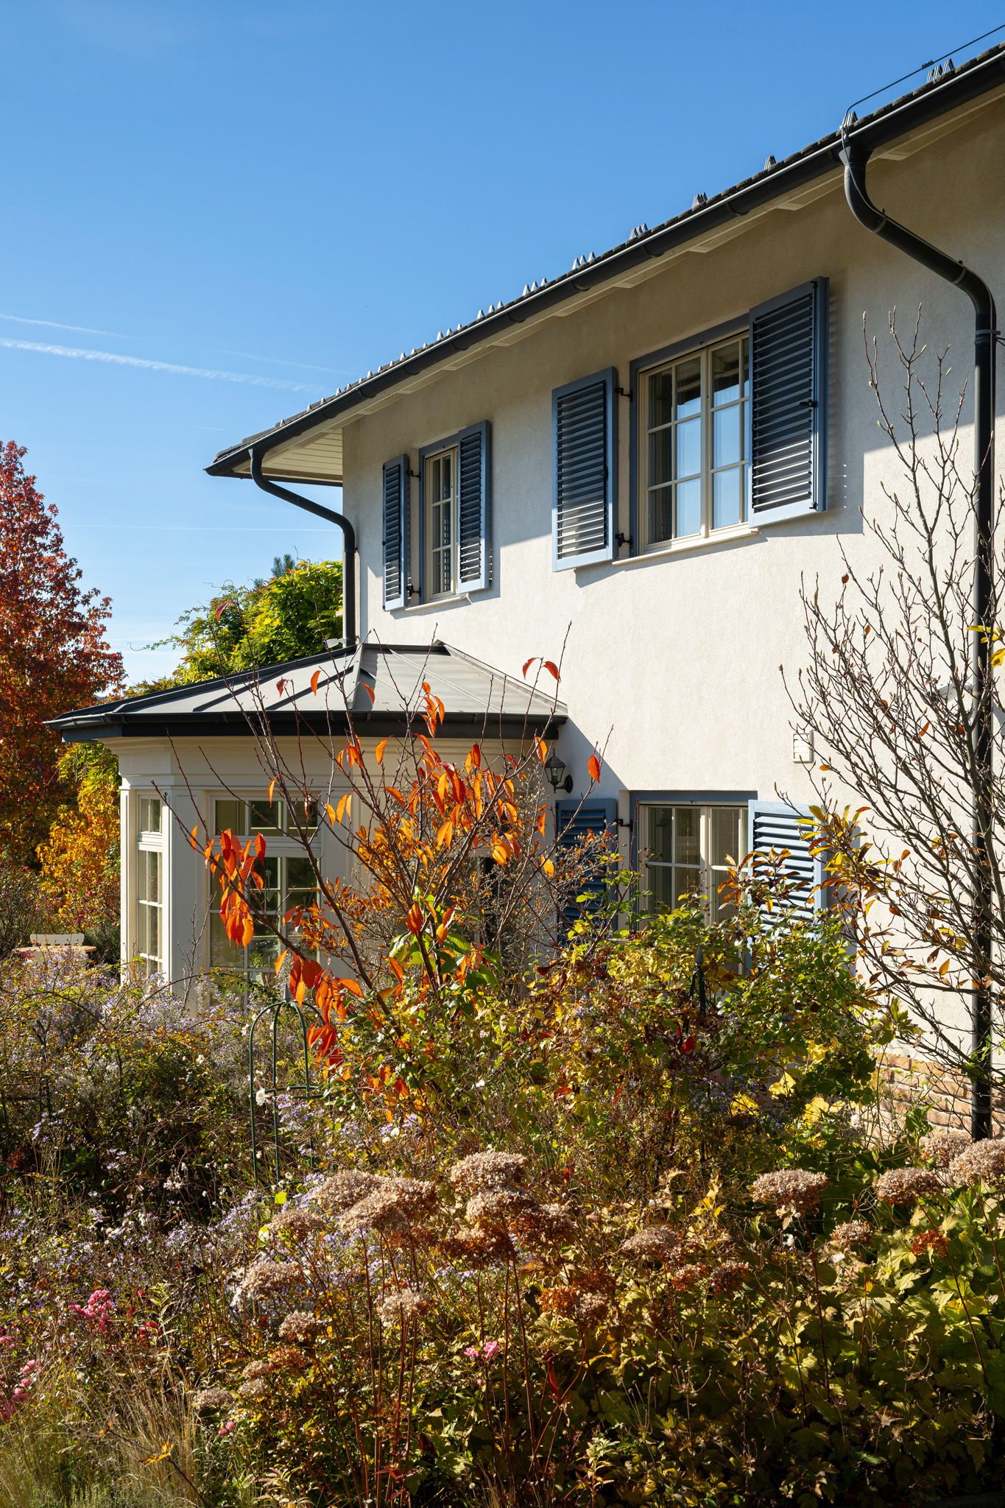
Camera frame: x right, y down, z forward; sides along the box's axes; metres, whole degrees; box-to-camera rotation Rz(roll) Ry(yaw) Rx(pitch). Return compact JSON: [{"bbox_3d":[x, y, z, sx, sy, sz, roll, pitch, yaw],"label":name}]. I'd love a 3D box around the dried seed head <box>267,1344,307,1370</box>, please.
[{"bbox_3d":[-0.556,1.559,4.550,0.105,0.064,0.105,0,-1,0],"label":"dried seed head"}]

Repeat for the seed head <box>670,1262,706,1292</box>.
[{"bbox_3d":[0.491,1.383,4.650,0.100,0.074,0.100,0,-1,0],"label":"seed head"}]

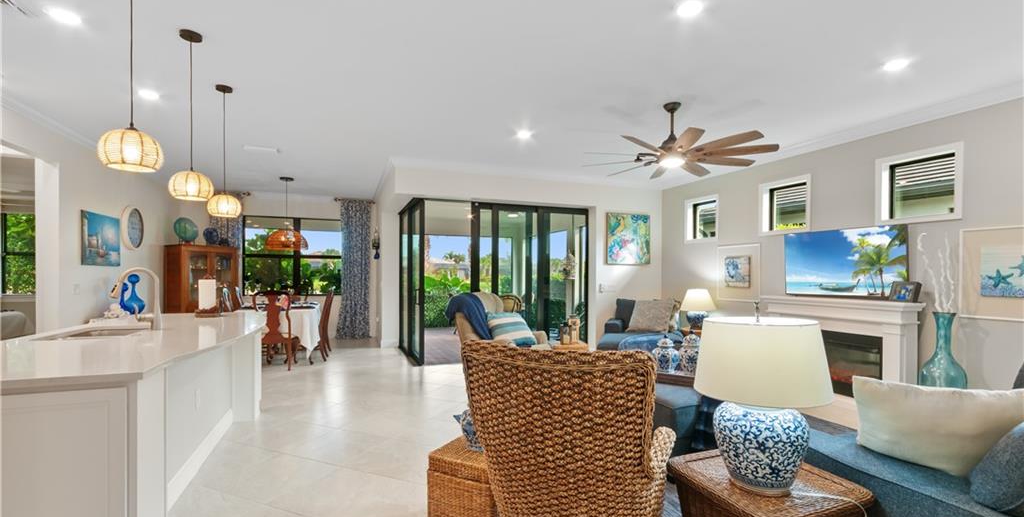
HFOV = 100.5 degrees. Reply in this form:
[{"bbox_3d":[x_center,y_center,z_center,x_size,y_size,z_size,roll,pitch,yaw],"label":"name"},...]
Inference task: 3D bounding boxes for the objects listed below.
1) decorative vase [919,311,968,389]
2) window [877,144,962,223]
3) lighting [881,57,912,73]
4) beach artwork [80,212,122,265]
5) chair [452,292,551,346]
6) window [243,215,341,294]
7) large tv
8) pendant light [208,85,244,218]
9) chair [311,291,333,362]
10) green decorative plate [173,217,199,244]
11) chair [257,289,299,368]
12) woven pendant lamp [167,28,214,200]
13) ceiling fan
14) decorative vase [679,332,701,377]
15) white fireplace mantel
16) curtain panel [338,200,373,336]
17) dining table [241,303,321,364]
[{"bbox_3d":[3.791,0.954,3.737,0.310,0.955,0.310,1,-2,-22],"label":"decorative vase"},{"bbox_3d":[3.918,-0.690,4.105,0.120,0.685,0.665,1,-2,-23],"label":"window"},{"bbox_3d":[2.933,-1.458,3.240,0.190,0.030,0.190,1,-1,-21],"label":"lighting"},{"bbox_3d":[-5.131,-0.225,5.345,0.040,0.635,0.874,1,-1,-21],"label":"beach artwork"},{"bbox_3d":[-0.100,0.920,4.660,0.860,1.080,0.820,-1,-2,31],"label":"chair"},{"bbox_3d":[-4.236,-0.044,8.374,1.831,1.537,0.100,1,-1,-21],"label":"window"},{"bbox_3d":[3.629,0.055,4.718,0.060,0.751,1.249,1,-1,-21],"label":"large tv"},{"bbox_3d":[-2.503,-0.921,3.708,0.303,1.127,0.303,1,-1,-21],"label":"pendant light"},{"bbox_3d":[-3.028,1.025,6.471,0.560,1.030,0.520,1,-1,-21],"label":"chair"},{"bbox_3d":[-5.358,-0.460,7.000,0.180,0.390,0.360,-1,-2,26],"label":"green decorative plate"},{"bbox_3d":[-3.231,0.969,5.868,0.500,1.073,0.540,1,-2,-19],"label":"chair"},{"bbox_3d":[-2.100,-0.932,2.790,0.240,1.070,0.240,1,-2,-23],"label":"woven pendant lamp"},{"bbox_3d":[1.450,-1.115,3.860,1.670,0.580,1.670,1,-2,-23],"label":"ceiling fan"},{"bbox_3d":[1.454,0.756,3.445,0.200,0.330,0.200,1,-2,-22],"label":"decorative vase"},{"bbox_3d":[3.468,0.957,4.609,0.360,1.008,1.432,1,-2,-22],"label":"white fireplace mantel"},{"bbox_3d":[-2.995,0.213,8.118,0.594,2.648,0.130,1,-2,-22],"label":"curtain panel"},{"bbox_3d":[-3.732,1.172,6.929,1.060,0.760,1.750,1,-1,-21],"label":"dining table"}]

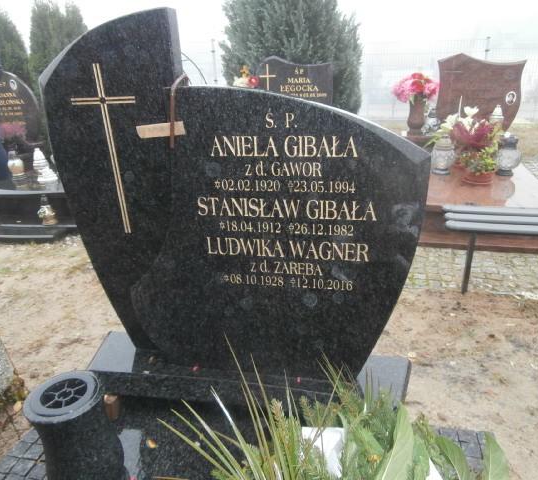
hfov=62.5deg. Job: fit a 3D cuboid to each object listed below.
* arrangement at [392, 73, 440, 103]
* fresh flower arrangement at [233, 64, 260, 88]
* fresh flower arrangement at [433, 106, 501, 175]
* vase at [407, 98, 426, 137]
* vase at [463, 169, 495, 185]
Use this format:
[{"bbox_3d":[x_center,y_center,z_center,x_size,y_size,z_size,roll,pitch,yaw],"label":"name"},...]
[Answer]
[{"bbox_3d":[1.380,-1.427,4.180,0.420,0.300,0.370,3,24,14],"label":"arrangement"},{"bbox_3d":[-0.226,-1.620,4.450,0.260,0.260,0.250,3,24,14],"label":"fresh flower arrangement"},{"bbox_3d":[1.548,-0.776,3.460,0.520,0.490,0.420,3,24,14],"label":"fresh flower arrangement"},{"bbox_3d":[1.403,-1.175,4.220,0.150,0.350,0.150,3,24,14],"label":"vase"},{"bbox_3d":[1.604,-0.482,3.380,0.215,0.110,0.215,3,24,14],"label":"vase"}]

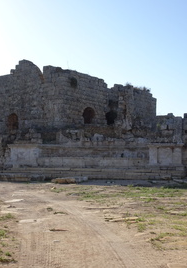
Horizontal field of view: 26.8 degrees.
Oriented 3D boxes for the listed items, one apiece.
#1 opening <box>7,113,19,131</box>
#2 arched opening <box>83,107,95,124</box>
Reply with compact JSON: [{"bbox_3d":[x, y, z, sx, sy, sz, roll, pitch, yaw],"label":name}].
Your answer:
[{"bbox_3d":[-8.163,-1.245,40.000,1.100,1.750,0.600,0,-4,12],"label":"opening"},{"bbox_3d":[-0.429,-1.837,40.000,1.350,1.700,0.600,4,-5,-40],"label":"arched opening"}]

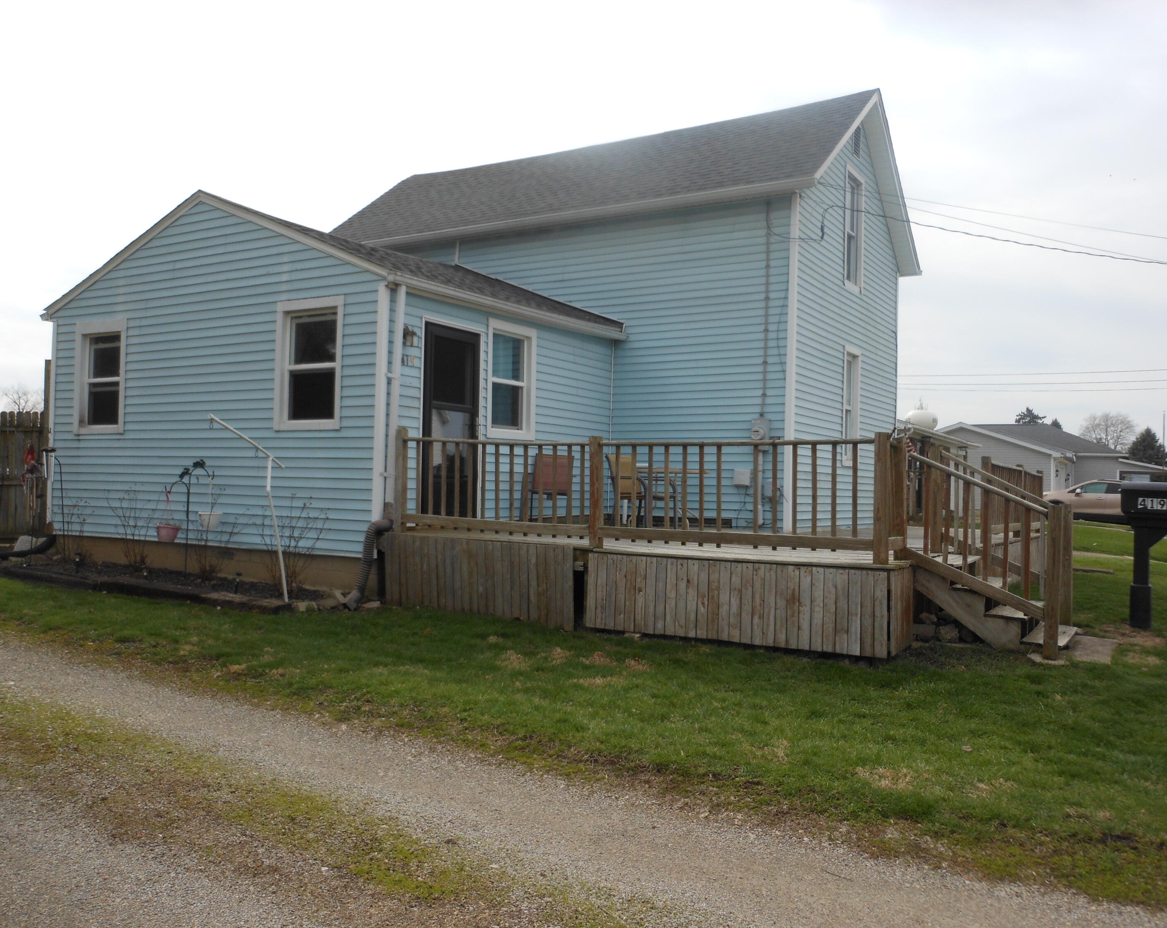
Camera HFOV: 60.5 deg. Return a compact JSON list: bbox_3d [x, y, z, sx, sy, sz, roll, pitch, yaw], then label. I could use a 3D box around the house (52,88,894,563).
[{"bbox_3d":[-0.673,-2.027,14.699,8.702,6.930,9.969,1,-1,31],"label":"house"}]

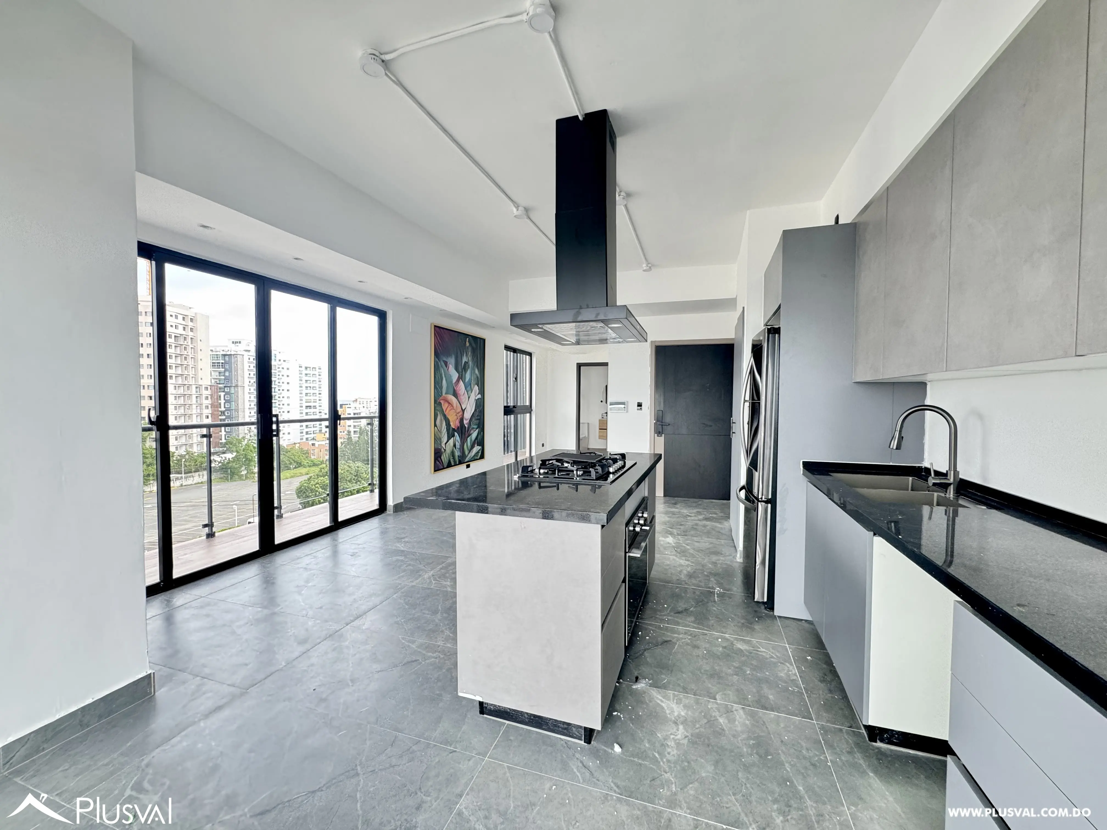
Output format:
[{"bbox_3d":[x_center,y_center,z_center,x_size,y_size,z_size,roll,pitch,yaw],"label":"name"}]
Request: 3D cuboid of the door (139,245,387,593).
[{"bbox_3d":[-2.457,0.010,3.996,0.113,2.394,2.846,1,2,19],"label":"door"}]

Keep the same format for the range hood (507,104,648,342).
[{"bbox_3d":[0.201,-1.067,2.608,0.609,1.194,0.902,1,2,19],"label":"range hood"}]

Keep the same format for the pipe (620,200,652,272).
[{"bbox_3d":[0.805,-1.689,4.391,0.093,0.073,1.796,1,2,19],"label":"pipe"}]

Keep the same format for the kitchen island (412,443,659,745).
[{"bbox_3d":[0.091,0.784,2.698,0.898,0.927,1.948,1,2,19],"label":"kitchen island"}]

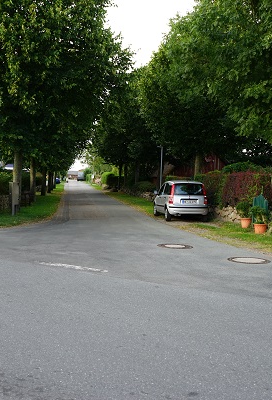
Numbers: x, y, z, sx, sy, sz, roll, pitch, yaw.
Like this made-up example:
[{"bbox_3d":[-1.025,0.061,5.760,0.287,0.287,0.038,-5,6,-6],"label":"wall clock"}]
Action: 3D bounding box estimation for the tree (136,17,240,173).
[{"bbox_3d":[2.920,-4.440,23.500,5.800,9.800,5.800,0,3,-8],"label":"tree"}]

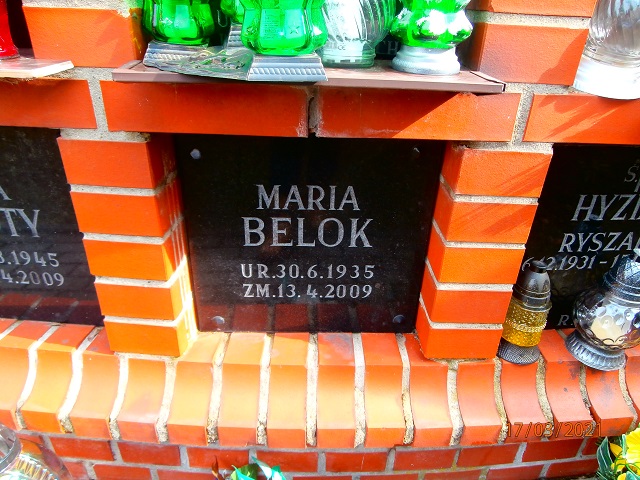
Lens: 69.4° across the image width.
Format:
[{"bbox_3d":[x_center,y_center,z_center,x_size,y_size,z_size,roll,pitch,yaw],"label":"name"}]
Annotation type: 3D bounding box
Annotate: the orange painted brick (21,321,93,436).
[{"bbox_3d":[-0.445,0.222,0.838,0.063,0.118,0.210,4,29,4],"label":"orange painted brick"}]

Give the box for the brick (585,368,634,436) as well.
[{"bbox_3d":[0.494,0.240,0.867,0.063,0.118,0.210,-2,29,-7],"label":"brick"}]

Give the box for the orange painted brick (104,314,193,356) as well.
[{"bbox_3d":[-0.288,0.136,0.811,0.118,0.063,0.115,3,29,2],"label":"orange painted brick"}]

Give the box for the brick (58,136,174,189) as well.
[{"bbox_3d":[-0.275,-0.147,0.700,0.120,0.063,0.200,3,29,3],"label":"brick"}]

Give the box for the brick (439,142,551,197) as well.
[{"bbox_3d":[0.243,-0.137,0.710,0.120,0.063,0.200,0,29,-3],"label":"brick"}]

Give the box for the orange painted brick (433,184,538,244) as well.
[{"bbox_3d":[0.248,-0.052,0.721,0.118,0.063,0.115,1,29,-2],"label":"orange painted brick"}]

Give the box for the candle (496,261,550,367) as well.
[{"bbox_3d":[0.349,0.117,0.781,0.080,0.172,0.080,1,29,-1],"label":"candle"}]

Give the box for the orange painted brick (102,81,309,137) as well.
[{"bbox_3d":[-0.140,-0.190,0.625,0.250,0.063,0.120,2,29,0],"label":"orange painted brick"}]

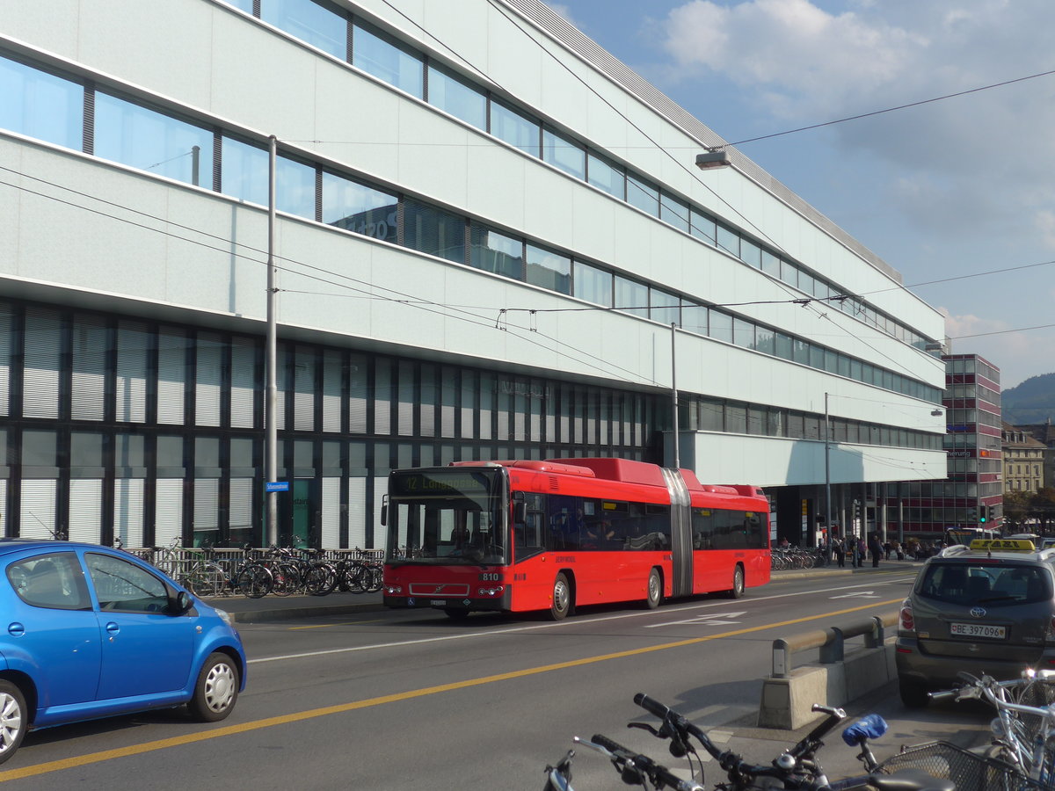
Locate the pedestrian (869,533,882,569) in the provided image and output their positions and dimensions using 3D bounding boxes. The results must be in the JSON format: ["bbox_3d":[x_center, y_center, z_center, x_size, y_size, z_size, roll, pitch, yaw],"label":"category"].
[{"bbox_3d":[19.204,8.621,74.049,0.550,1.750,0.360,3,-4,-40],"label":"pedestrian"}]

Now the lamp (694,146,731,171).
[{"bbox_3d":[3.702,-4.718,26.700,0.660,0.360,0.380,-1,-4,25],"label":"lamp"}]

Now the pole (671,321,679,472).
[{"bbox_3d":[6.367,2.300,57.303,0.260,10.850,0.260,-2,-4,25],"label":"pole"}]

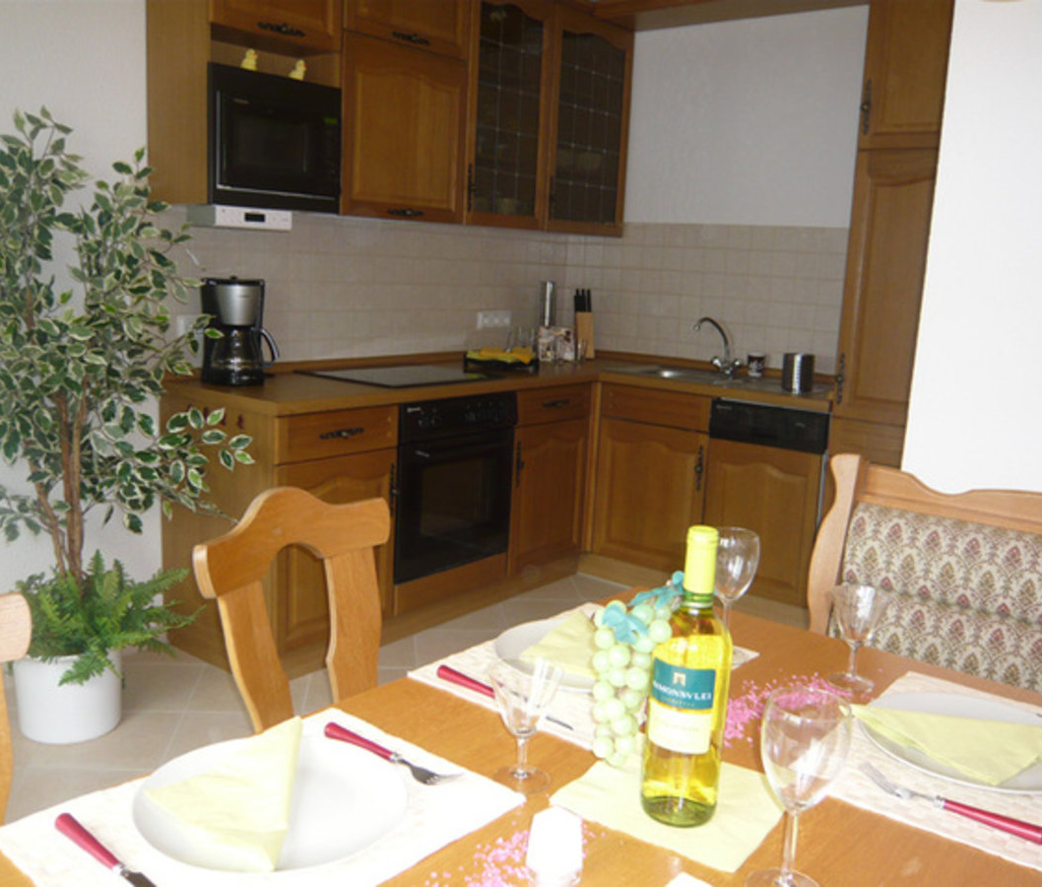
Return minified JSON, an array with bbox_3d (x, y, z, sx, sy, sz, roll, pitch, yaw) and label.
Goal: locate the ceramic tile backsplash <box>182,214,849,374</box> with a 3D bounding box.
[{"bbox_3d":[0.171,-0.532,3.327,1.553,0.595,2.169,11,13,37],"label":"ceramic tile backsplash"}]

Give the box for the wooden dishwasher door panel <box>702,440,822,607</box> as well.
[{"bbox_3d":[0.873,0.281,3.494,0.452,0.550,0.025,11,14,40],"label":"wooden dishwasher door panel"}]

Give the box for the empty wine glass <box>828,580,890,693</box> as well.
[{"bbox_3d":[0.448,0.260,1.277,0.076,0.128,0.076,7,11,20],"label":"empty wine glass"}]

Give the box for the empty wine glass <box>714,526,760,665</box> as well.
[{"bbox_3d":[0.299,0.212,1.372,0.079,0.175,0.079,5,10,13],"label":"empty wine glass"}]

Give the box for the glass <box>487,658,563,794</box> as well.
[{"bbox_3d":[0.006,0.291,0.990,0.075,0.124,0.075,3,10,1],"label":"glass"}]

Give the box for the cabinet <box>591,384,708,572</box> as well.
[{"bbox_3d":[0.669,0.114,4.041,0.536,0.723,0.565,11,13,37],"label":"cabinet"}]

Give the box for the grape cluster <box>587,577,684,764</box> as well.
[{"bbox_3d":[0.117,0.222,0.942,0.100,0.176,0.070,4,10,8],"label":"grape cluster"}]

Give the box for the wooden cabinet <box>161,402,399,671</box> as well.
[{"bbox_3d":[-0.777,0.263,3.104,0.565,0.832,0.481,11,13,37],"label":"wooden cabinet"}]

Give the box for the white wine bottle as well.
[{"bbox_3d":[0.168,0.224,0.936,0.076,0.291,0.076,8,11,26],"label":"white wine bottle"}]

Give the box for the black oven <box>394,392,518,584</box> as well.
[{"bbox_3d":[-0.427,0.101,3.497,0.545,0.606,0.597,11,13,37],"label":"black oven"}]

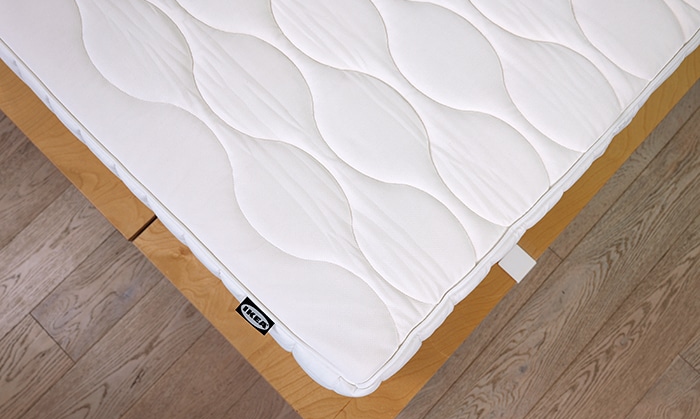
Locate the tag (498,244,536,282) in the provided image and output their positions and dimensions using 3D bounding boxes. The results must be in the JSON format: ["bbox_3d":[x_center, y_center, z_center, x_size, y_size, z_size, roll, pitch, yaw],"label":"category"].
[{"bbox_3d":[0.286,0.092,0.861,0.046,0.002,0.048,44,83,2],"label":"tag"}]

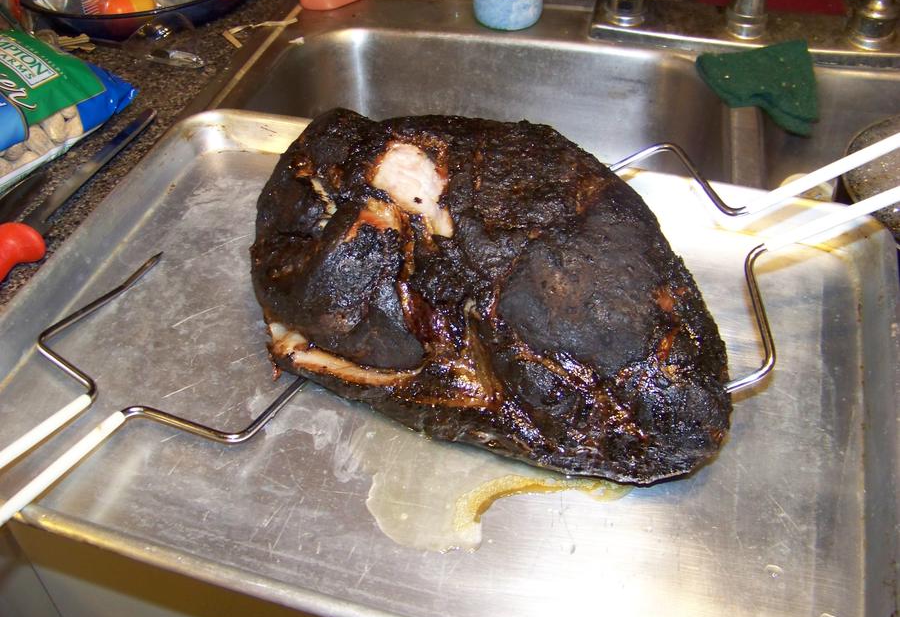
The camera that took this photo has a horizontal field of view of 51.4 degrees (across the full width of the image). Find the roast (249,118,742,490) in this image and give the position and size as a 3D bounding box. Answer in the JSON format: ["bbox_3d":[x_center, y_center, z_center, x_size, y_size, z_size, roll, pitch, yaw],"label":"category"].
[{"bbox_3d":[0.020,-0.032,0.506,0.277,0.105,0.185,14,48,17],"label":"roast"}]

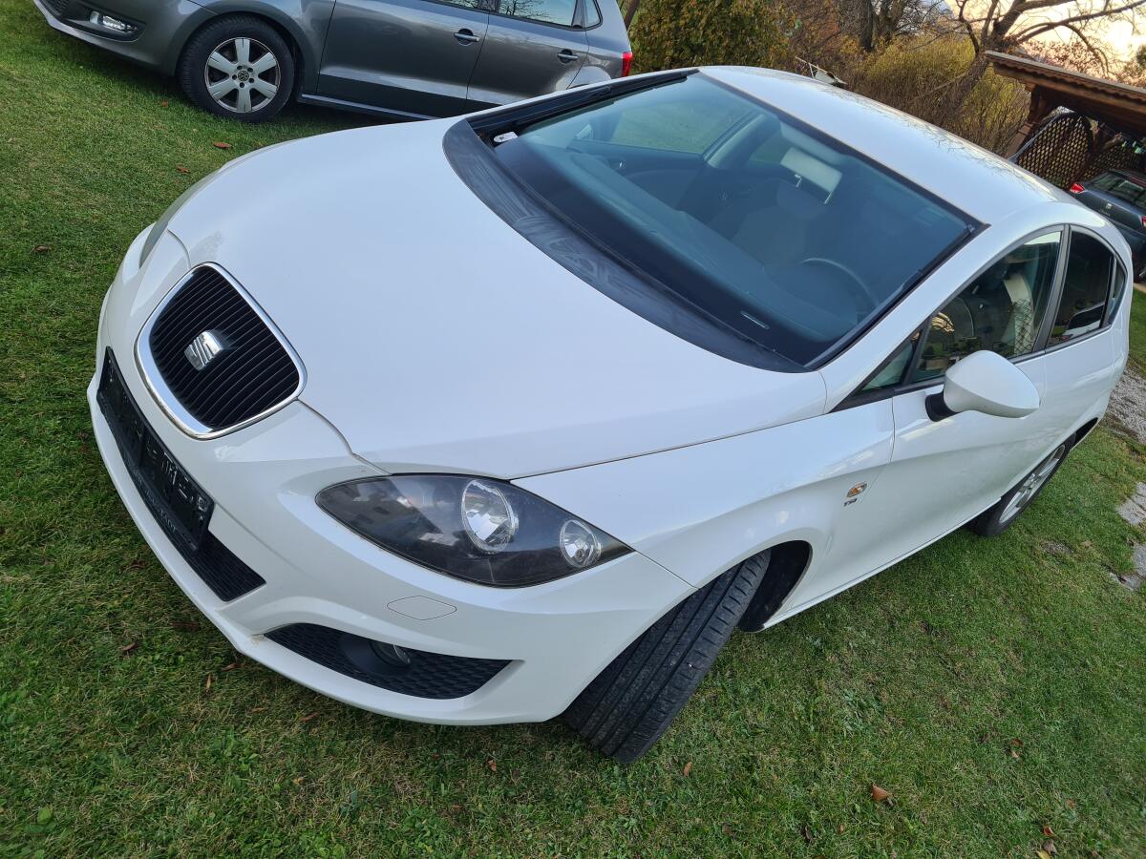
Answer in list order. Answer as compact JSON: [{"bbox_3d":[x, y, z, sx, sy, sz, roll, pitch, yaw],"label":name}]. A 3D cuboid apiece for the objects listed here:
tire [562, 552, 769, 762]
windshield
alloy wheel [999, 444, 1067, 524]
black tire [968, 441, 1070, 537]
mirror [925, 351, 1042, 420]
[{"bbox_3d":[0.235,0.481,2.059,0.210,0.630,0.630,32,29,10],"label":"tire"},{"bbox_3d":[0.398,-0.691,2.404,0.985,0.120,1.340,-30,55,-27],"label":"windshield"},{"bbox_3d":[2.009,0.195,3.887,0.445,0.445,0.180,-10,43,-46],"label":"alloy wheel"},{"bbox_3d":[2.004,0.191,3.891,0.630,0.630,0.210,-10,43,-46],"label":"black tire"},{"bbox_3d":[1.041,-0.079,2.165,0.170,0.185,0.220,-10,43,-46],"label":"mirror"}]

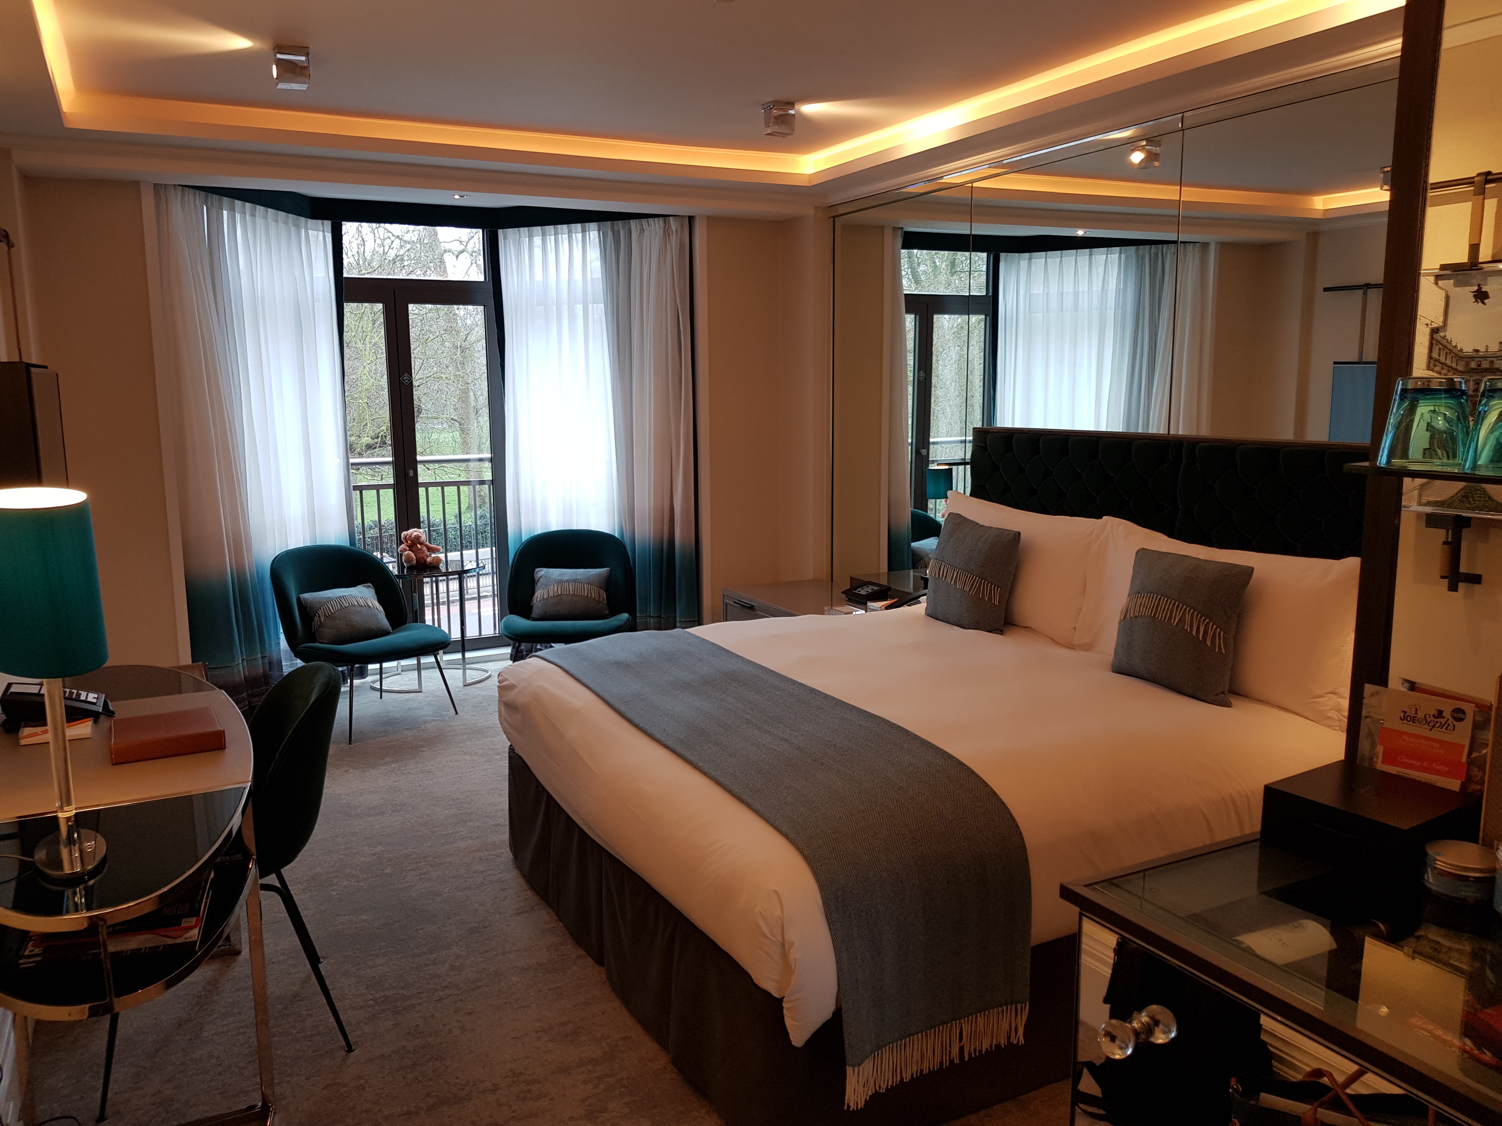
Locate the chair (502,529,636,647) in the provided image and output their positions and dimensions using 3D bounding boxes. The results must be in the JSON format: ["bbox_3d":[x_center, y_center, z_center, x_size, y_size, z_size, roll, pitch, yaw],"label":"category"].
[{"bbox_3d":[-0.879,0.268,5.521,0.675,0.787,0.650,-1,9,-5],"label":"chair"}]

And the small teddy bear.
[{"bbox_3d":[-1.736,-0.089,5.931,0.220,0.205,0.170,-6,10,-28],"label":"small teddy bear"}]

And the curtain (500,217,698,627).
[{"bbox_3d":[-0.777,-0.588,5.954,1.101,2.326,0.200,2,10,17],"label":"curtain"}]

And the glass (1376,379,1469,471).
[{"bbox_3d":[0.715,-0.150,1.200,0.085,0.096,0.085,-5,10,-26],"label":"glass"}]

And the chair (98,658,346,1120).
[{"bbox_3d":[-1.263,0.690,2.655,0.575,0.875,0.560,-5,10,-28],"label":"chair"}]

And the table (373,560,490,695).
[{"bbox_3d":[-1.690,0.317,5.888,0.604,0.589,0.604,-5,10,-26],"label":"table"}]

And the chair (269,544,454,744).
[{"bbox_3d":[-1.742,0.341,5.122,0.650,0.787,0.675,6,11,35],"label":"chair"}]

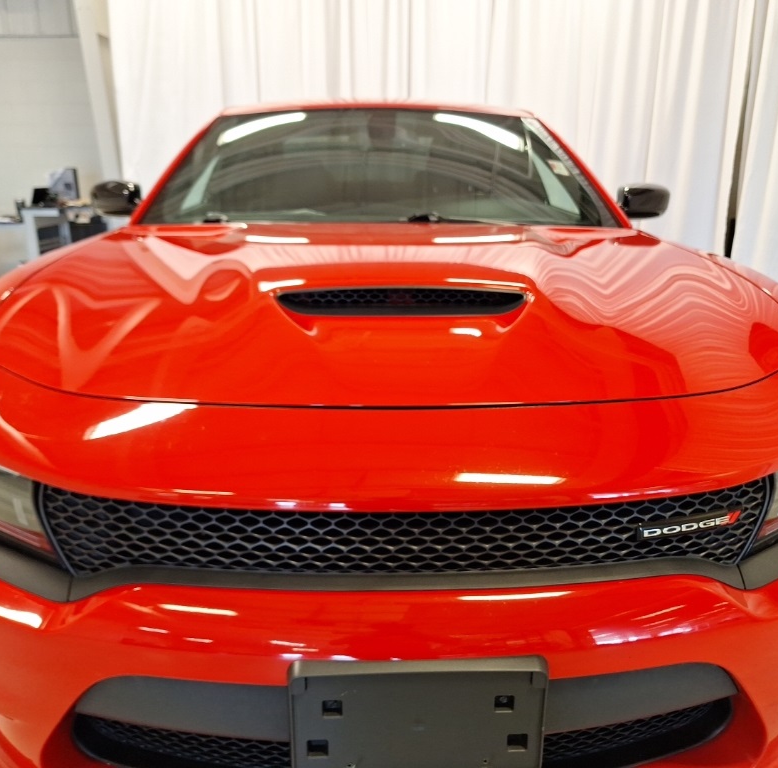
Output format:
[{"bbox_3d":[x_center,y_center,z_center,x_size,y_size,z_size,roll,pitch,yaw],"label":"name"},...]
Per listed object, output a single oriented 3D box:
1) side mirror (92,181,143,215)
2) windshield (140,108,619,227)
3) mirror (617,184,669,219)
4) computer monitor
[{"bbox_3d":[-0.995,-0.675,2.473,0.215,0.130,0.140,0,17,-2],"label":"side mirror"},{"bbox_3d":[-0.024,-0.760,2.382,1.500,0.420,0.780,0,17,-2],"label":"windshield"},{"bbox_3d":[0.940,-0.678,2.530,0.215,0.130,0.140,0,17,-2],"label":"mirror"},{"bbox_3d":[-3.135,-1.901,6.589,0.420,0.360,0.150,5,17,14],"label":"computer monitor"}]

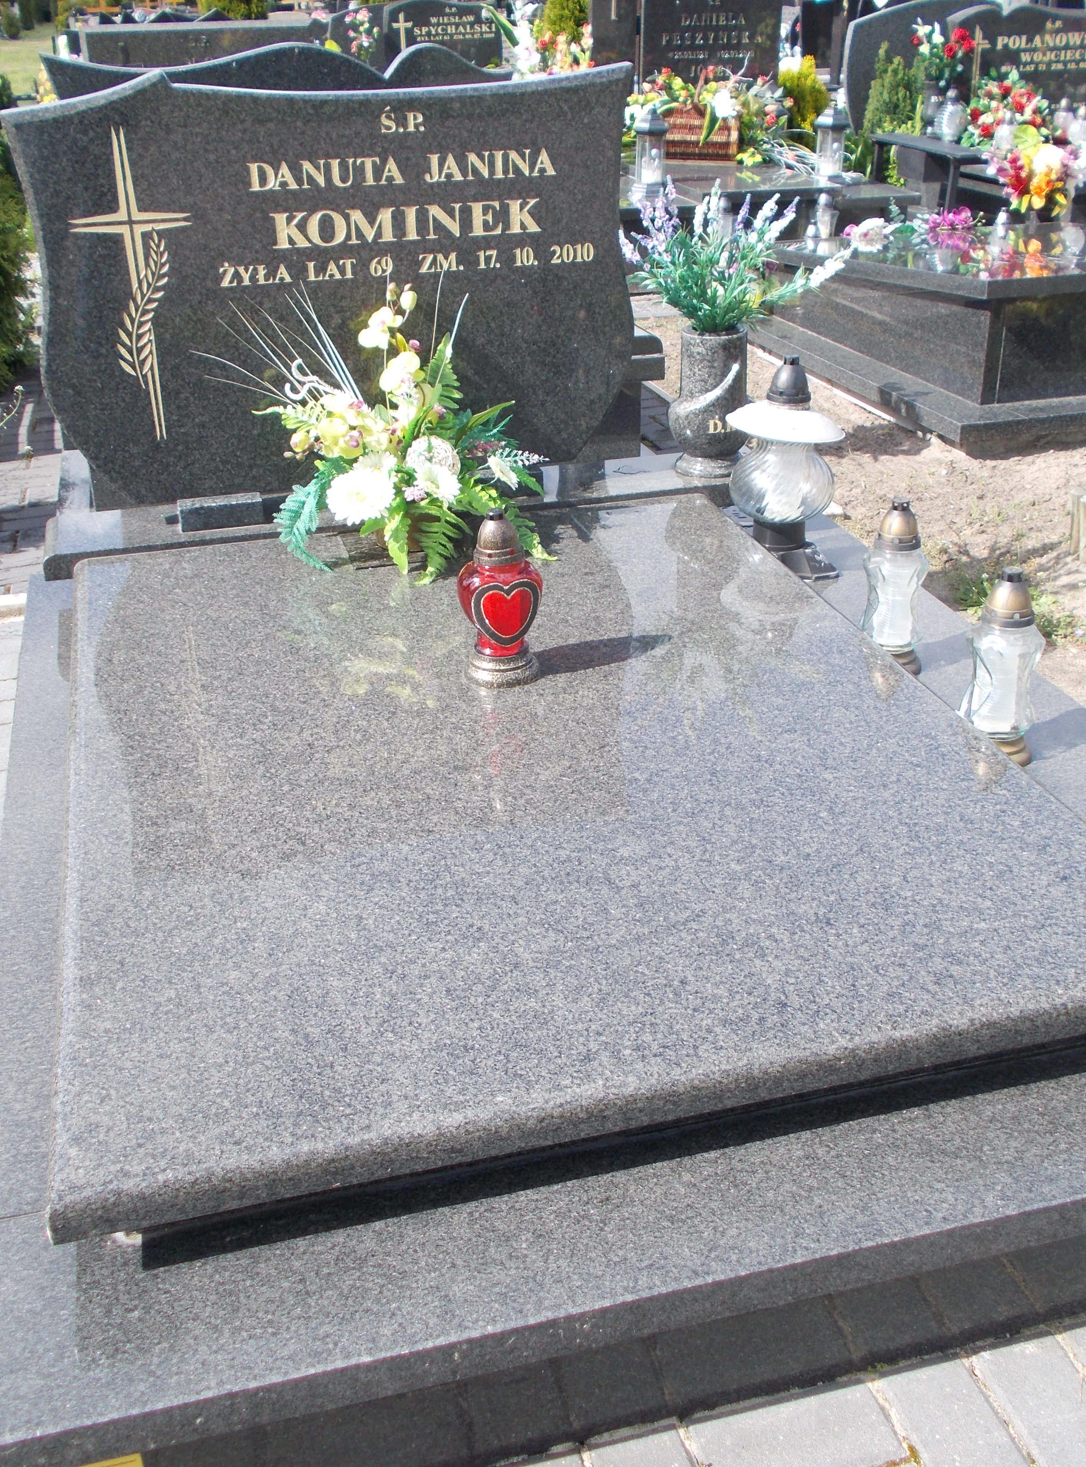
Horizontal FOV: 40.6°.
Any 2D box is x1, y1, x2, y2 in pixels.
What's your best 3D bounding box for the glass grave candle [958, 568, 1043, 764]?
[{"bbox_3d":[0.662,-0.095,2.105,0.115,0.275,0.115,-8,28,-13],"label":"glass grave candle"}]

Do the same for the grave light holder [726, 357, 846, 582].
[{"bbox_3d":[0.457,-0.515,2.804,0.235,0.385,0.235,0,27,0],"label":"grave light holder"}]

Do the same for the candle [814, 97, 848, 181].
[{"bbox_3d":[1.385,-2.816,6.979,0.160,0.345,0.160,-7,27,-13],"label":"candle"}]

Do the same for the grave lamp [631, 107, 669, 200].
[{"bbox_3d":[0.469,-2.540,6.444,0.160,0.360,0.160,-8,28,-13],"label":"grave lamp"}]

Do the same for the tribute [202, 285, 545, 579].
[{"bbox_3d":[-0.309,-0.562,2.638,0.610,0.470,0.420,-7,27,-13],"label":"tribute"}]

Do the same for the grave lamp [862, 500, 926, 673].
[{"bbox_3d":[0.590,-0.246,2.460,0.108,0.284,0.106,-7,27,-13],"label":"grave lamp"}]

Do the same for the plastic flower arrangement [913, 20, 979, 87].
[{"bbox_3d":[2.014,-3.404,7.362,0.340,0.330,0.280,-8,28,-13],"label":"plastic flower arrangement"}]

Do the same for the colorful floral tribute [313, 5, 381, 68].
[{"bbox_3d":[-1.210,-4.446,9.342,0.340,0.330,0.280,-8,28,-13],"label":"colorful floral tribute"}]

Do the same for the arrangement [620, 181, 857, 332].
[{"bbox_3d":[0.399,-0.976,3.012,0.480,0.300,0.400,-8,28,-13],"label":"arrangement"}]

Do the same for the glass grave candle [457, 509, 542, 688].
[{"bbox_3d":[-0.063,-0.206,2.175,0.122,0.252,0.112,-1,26,0],"label":"glass grave candle"}]

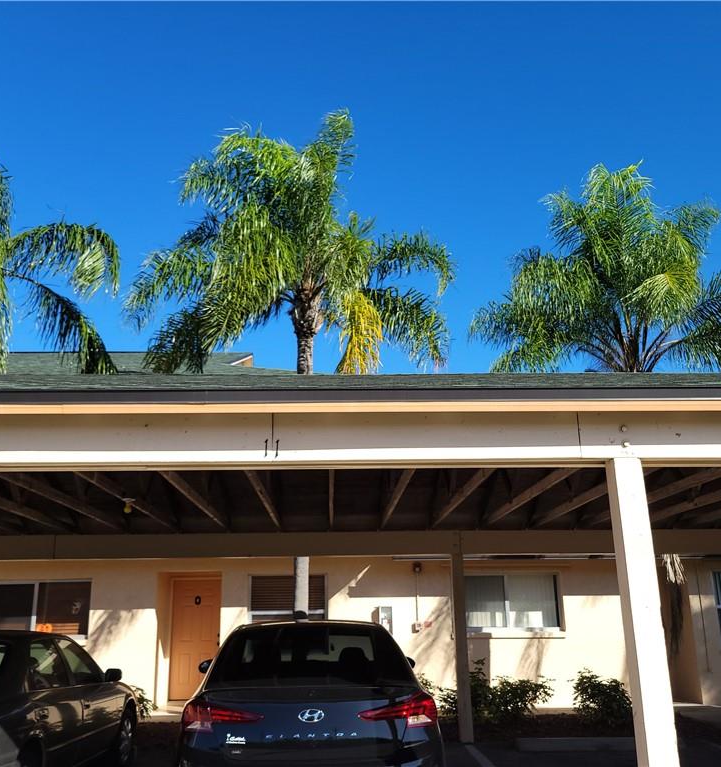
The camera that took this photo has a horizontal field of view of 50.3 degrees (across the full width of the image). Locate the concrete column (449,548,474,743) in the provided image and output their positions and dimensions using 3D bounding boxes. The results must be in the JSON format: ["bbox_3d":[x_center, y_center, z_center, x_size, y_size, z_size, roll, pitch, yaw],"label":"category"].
[{"bbox_3d":[1.243,3.195,9.464,0.150,2.215,0.150,0,-17,-2],"label":"concrete column"}]

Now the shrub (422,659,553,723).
[{"bbox_3d":[1.784,4.347,10.873,1.866,0.850,1.000,0,-17,-2],"label":"shrub"}]

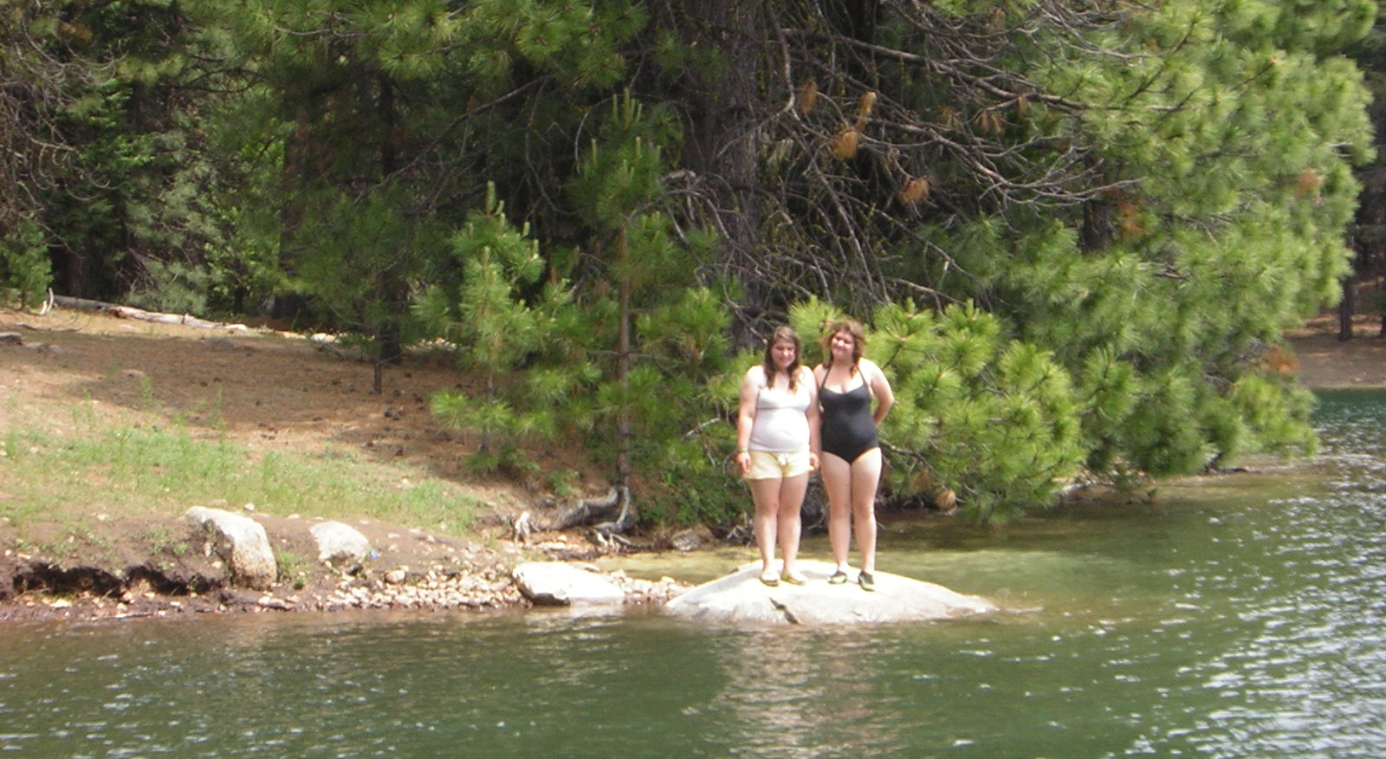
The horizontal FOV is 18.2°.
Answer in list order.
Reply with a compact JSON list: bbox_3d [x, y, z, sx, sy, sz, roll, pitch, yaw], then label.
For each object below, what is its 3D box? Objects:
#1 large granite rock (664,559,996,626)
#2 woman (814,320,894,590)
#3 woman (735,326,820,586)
[{"bbox_3d":[0.868,1.350,27.400,2.110,0.430,1.650,0,1,0],"label":"large granite rock"},{"bbox_3d":[1.003,0.474,27.250,0.520,1.690,0.340,0,1,-2],"label":"woman"},{"bbox_3d":[0.537,0.478,27.300,0.530,1.630,0.330,0,1,-5],"label":"woman"}]

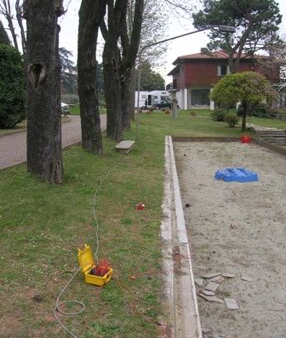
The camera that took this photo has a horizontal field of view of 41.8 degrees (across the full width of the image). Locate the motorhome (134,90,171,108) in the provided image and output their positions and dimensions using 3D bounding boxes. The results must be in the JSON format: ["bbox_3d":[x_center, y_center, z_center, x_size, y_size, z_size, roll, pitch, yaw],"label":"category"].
[{"bbox_3d":[1.728,-11.071,59.995,6.100,2.950,2.250,0,10,0],"label":"motorhome"}]

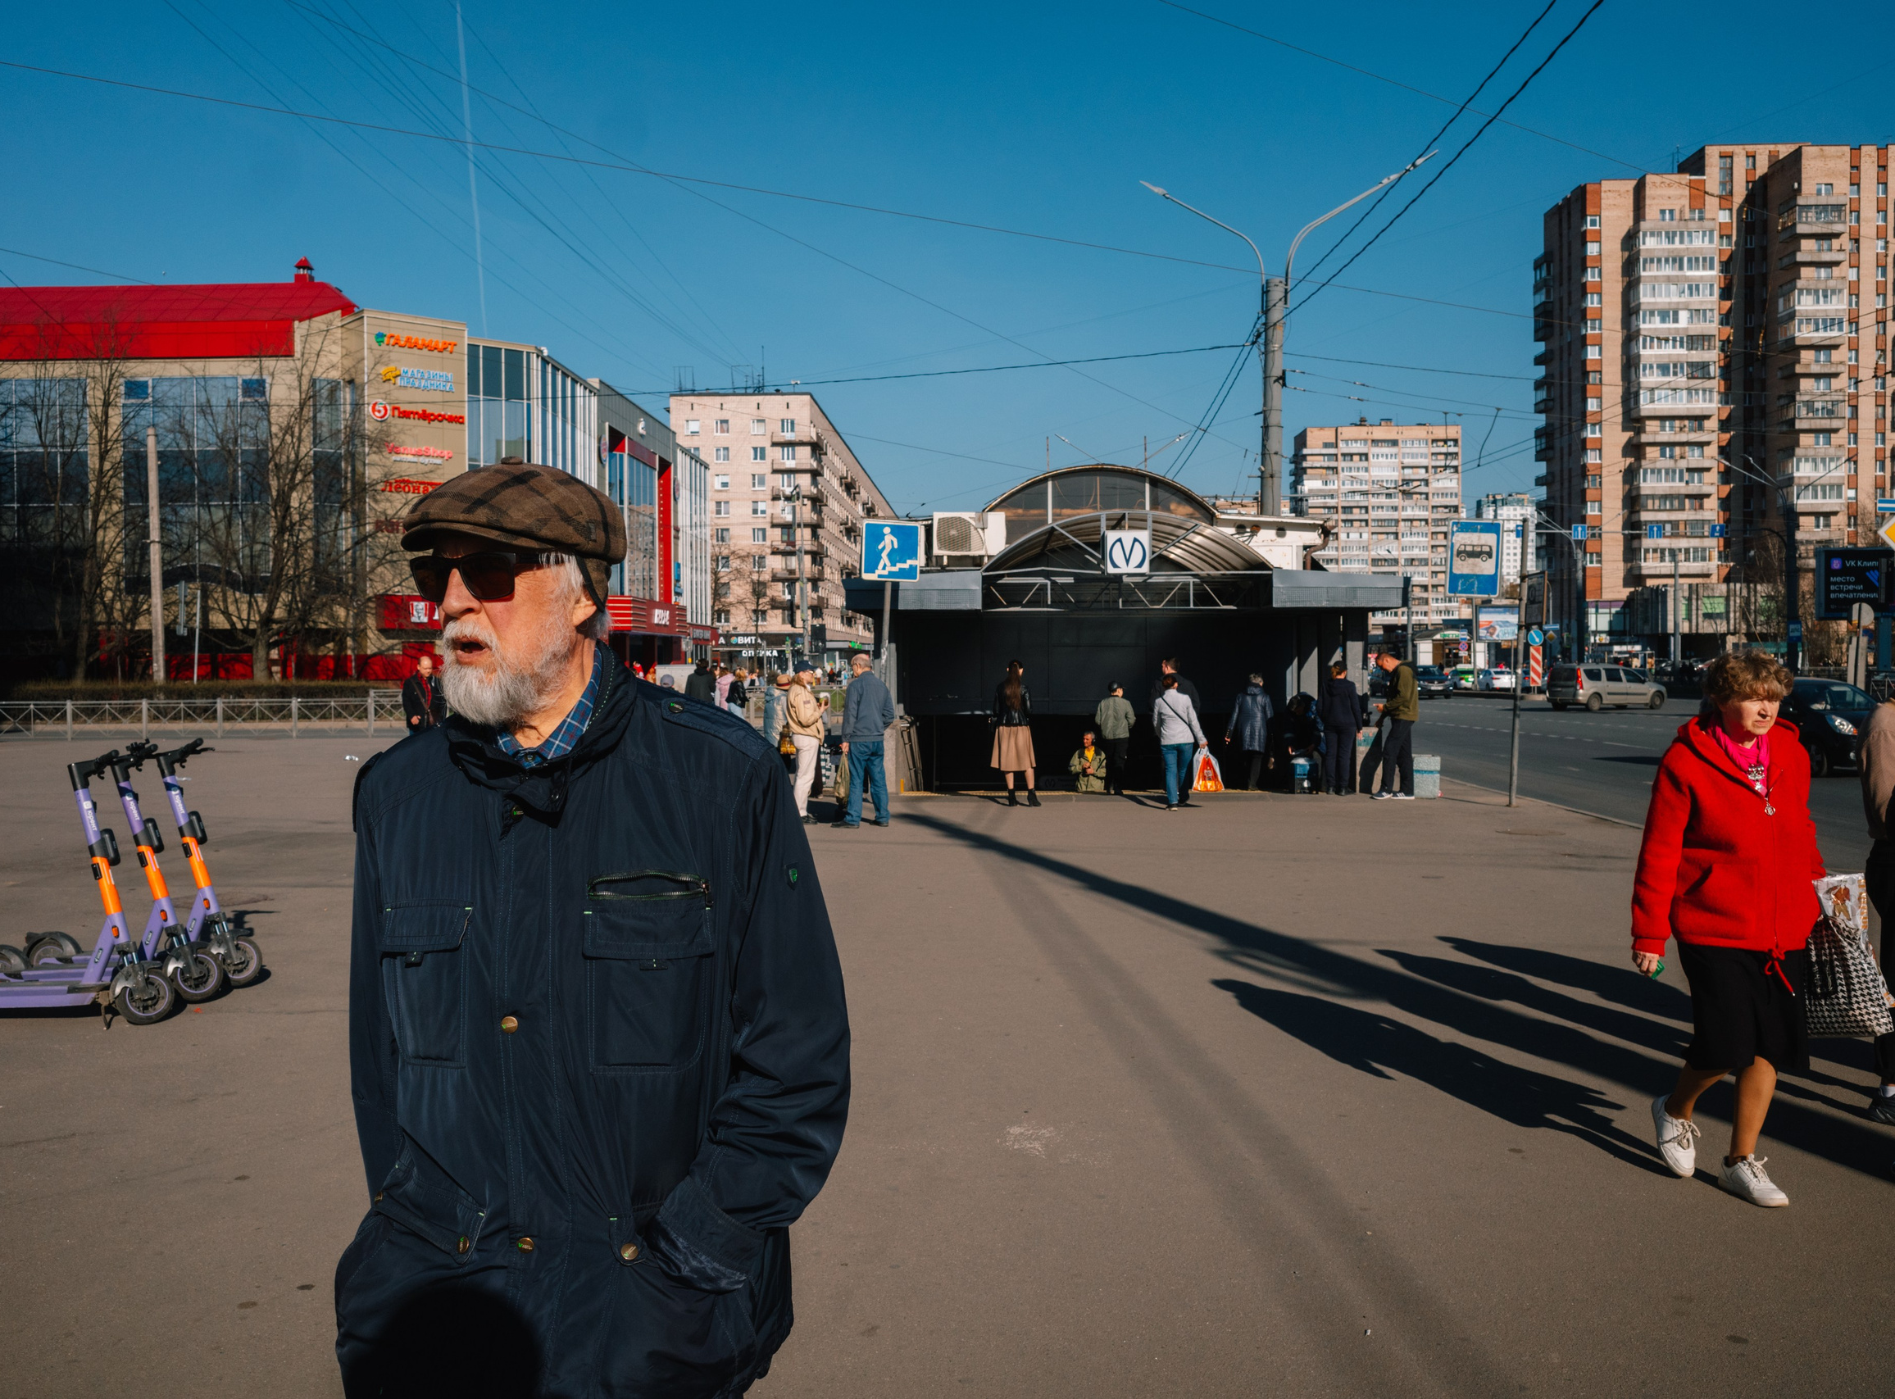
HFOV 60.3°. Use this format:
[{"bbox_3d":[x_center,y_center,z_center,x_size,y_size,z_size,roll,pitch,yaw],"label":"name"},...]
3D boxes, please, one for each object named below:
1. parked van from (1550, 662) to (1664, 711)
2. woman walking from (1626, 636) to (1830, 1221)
[{"bbox_3d":[23.579,-0.489,58.427,4.450,1.660,1.750,-1,1,-26],"label":"parked van"},{"bbox_3d":[2.401,0.670,5.016,0.550,1.620,0.520,0,1,-6],"label":"woman walking"}]

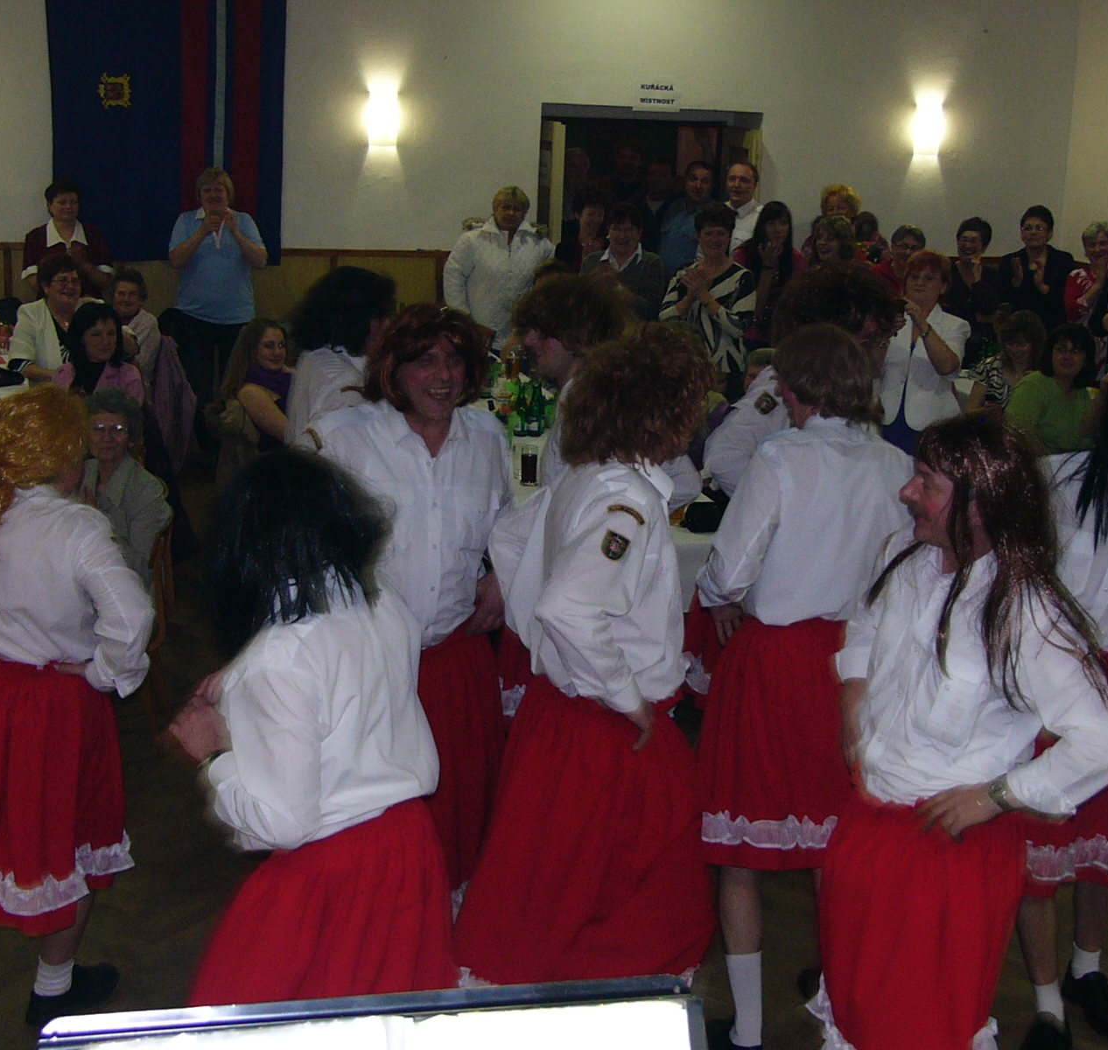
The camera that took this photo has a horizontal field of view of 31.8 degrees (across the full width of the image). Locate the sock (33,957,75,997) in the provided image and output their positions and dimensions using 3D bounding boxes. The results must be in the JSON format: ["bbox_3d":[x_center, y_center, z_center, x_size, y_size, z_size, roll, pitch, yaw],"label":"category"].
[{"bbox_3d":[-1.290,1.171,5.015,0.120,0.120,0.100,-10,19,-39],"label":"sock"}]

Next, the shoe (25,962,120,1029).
[{"bbox_3d":[-1.210,1.163,4.951,0.110,0.110,0.290,14,18,40],"label":"shoe"}]

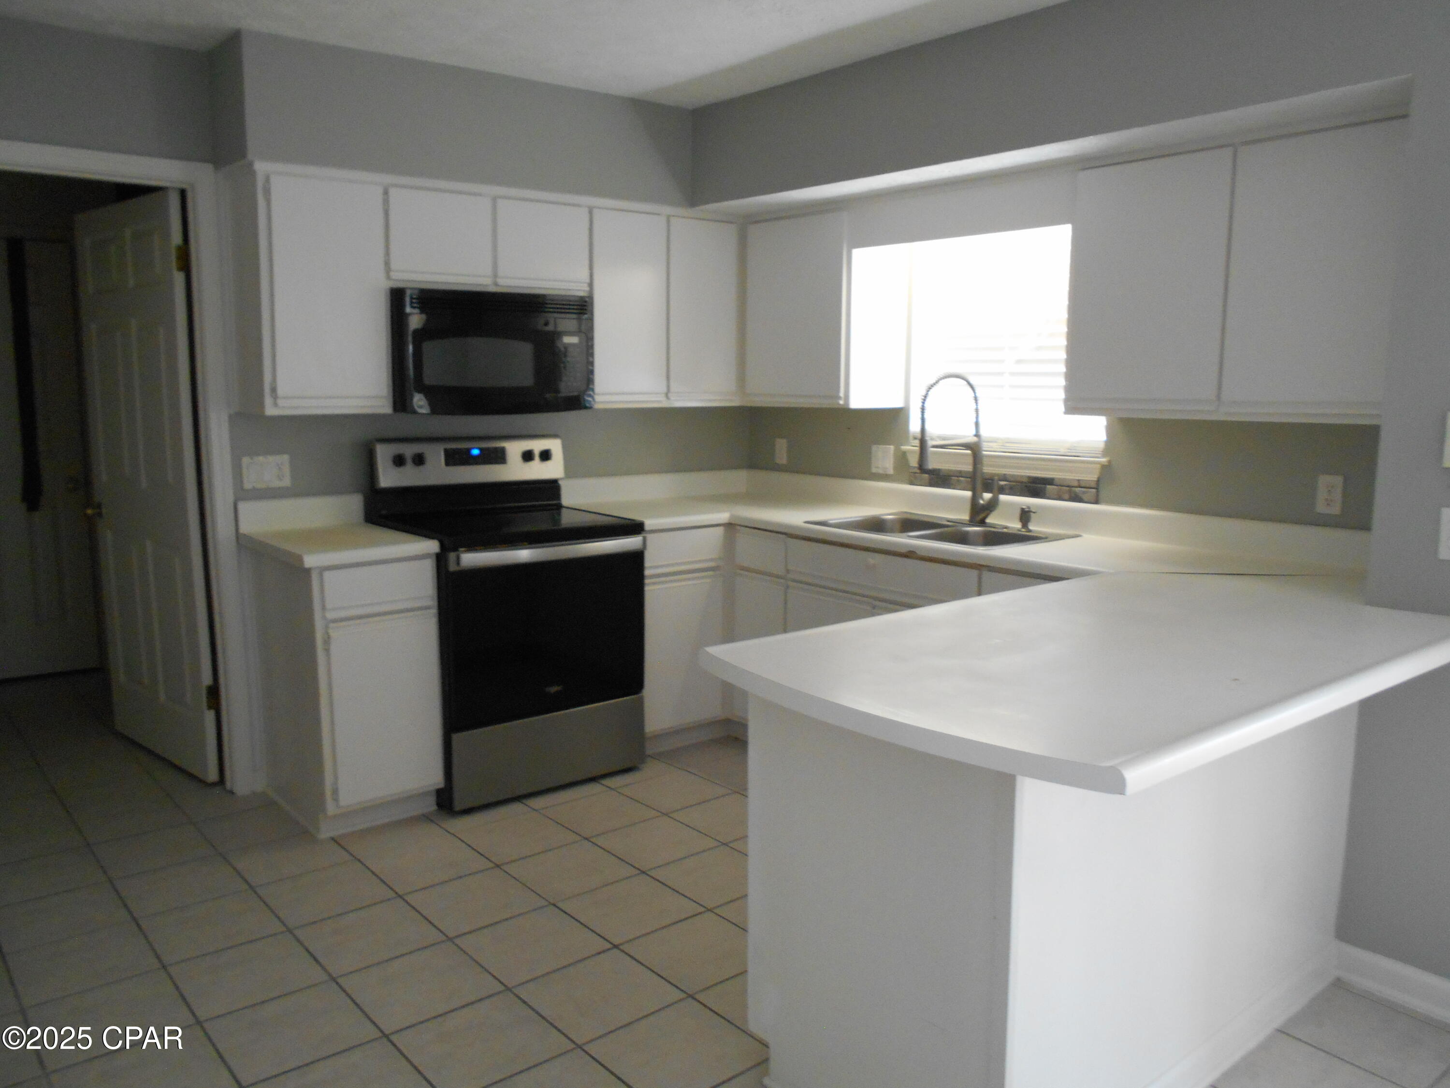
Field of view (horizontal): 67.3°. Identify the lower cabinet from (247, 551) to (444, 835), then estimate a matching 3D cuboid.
[{"bbox_3d":[-1.279,0.453,3.670,0.405,0.872,0.600,-6,11,-40],"label":"lower cabinet"}]

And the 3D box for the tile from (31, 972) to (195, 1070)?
[{"bbox_3d":[-1.395,1.077,2.474,0.304,0.010,0.304,-6,11,-40],"label":"tile"}]

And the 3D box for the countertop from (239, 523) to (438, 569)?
[{"bbox_3d":[-1.251,-0.004,3.494,0.430,0.038,0.640,-6,10,-40],"label":"countertop"}]

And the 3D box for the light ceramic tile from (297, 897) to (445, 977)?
[{"bbox_3d":[-0.930,1.027,2.854,0.304,0.010,0.304,-6,11,-40],"label":"light ceramic tile"}]

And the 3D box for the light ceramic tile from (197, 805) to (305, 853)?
[{"bbox_3d":[-1.519,0.913,3.494,0.300,0.010,0.300,-6,10,-40],"label":"light ceramic tile"}]

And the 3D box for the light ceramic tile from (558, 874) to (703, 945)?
[{"bbox_3d":[-0.254,0.997,2.976,0.300,0.010,0.300,-6,10,-40],"label":"light ceramic tile"}]

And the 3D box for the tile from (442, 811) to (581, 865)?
[{"bbox_3d":[-0.656,0.934,3.462,0.299,0.010,0.299,-6,11,-40],"label":"tile"}]

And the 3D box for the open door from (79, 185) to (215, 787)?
[{"bbox_3d":[-2.114,-0.205,3.968,0.880,2.030,0.037,7,11,41],"label":"open door"}]

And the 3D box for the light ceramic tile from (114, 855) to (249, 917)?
[{"bbox_3d":[-1.557,0.981,3.126,0.304,0.010,0.304,-6,11,-40],"label":"light ceramic tile"}]

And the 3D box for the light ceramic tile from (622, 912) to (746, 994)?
[{"bbox_3d":[-0.066,1.039,2.771,0.299,0.010,0.299,-6,11,-40],"label":"light ceramic tile"}]

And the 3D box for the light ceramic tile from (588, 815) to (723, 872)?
[{"bbox_3d":[-0.215,0.938,3.409,0.300,0.010,0.300,-6,10,-40],"label":"light ceramic tile"}]

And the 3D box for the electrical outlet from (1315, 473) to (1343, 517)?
[{"bbox_3d":[1.766,-0.143,3.181,0.009,0.114,0.070,-6,11,-40],"label":"electrical outlet"}]

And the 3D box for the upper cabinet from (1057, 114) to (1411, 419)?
[{"bbox_3d":[1.495,-0.747,3.094,0.326,0.790,0.982,-6,10,-40],"label":"upper cabinet"}]

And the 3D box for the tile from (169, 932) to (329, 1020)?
[{"bbox_3d":[-1.159,1.046,2.647,0.299,0.010,0.299,-6,11,-40],"label":"tile"}]

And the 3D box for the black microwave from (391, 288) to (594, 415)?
[{"bbox_3d":[-0.897,-0.687,3.965,0.757,0.420,0.400,-6,11,-40],"label":"black microwave"}]

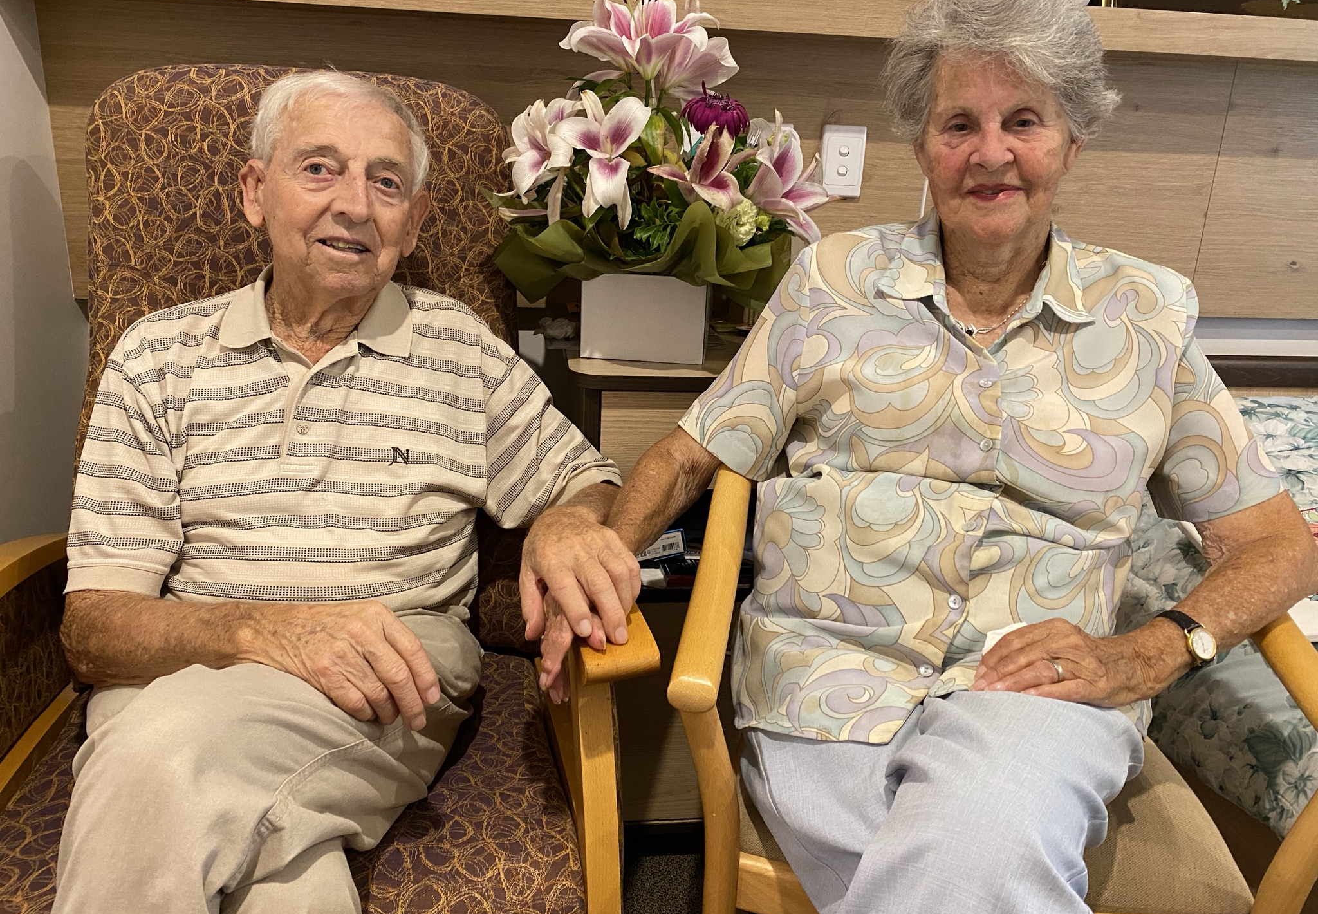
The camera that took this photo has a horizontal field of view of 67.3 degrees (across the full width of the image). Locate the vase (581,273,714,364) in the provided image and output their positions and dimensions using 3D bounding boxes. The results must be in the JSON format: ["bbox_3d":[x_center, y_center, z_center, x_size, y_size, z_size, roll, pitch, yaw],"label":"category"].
[{"bbox_3d":[-0.016,-0.215,1.450,0.172,0.122,0.160,4,17,4],"label":"vase"}]

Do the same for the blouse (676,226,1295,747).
[{"bbox_3d":[0.329,-0.003,1.070,0.580,0.510,0.350,5,13,13],"label":"blouse"}]

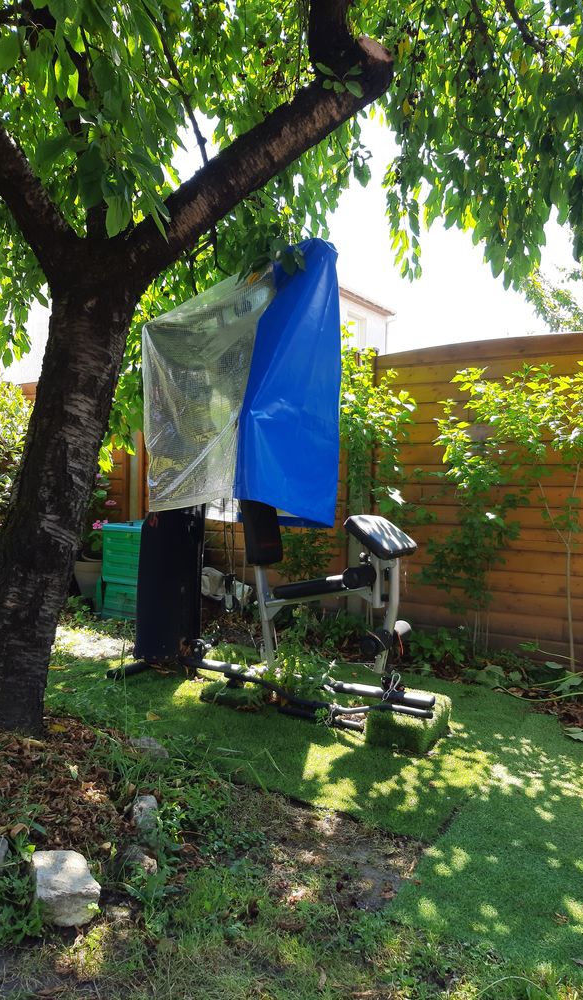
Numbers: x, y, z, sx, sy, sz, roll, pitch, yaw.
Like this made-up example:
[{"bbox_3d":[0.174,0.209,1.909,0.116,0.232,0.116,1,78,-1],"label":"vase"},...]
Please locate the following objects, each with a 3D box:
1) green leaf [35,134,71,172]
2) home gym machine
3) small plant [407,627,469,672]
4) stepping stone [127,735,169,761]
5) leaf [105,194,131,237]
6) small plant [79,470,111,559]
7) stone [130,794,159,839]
[{"bbox_3d":[-0.611,-0.889,2.000,0.065,0.120,0.040,44,0,0],"label":"green leaf"},{"bbox_3d":[-0.060,-0.149,3.757,1.580,2.120,0.860,1,3,29],"label":"home gym machine"},{"bbox_3d":[0.805,0.819,4.270,0.330,0.240,0.280,0,2,0],"label":"small plant"},{"bbox_3d":[-0.559,0.976,3.050,0.170,0.080,0.130,0,3,0],"label":"stepping stone"},{"bbox_3d":[-0.455,-0.748,2.050,0.066,0.110,0.035,0,2,0],"label":"leaf"},{"bbox_3d":[-1.453,0.092,5.750,0.340,0.620,0.340,0,3,0],"label":"small plant"},{"bbox_3d":[-0.424,0.913,2.250,0.095,0.095,0.120,0,2,0],"label":"stone"}]

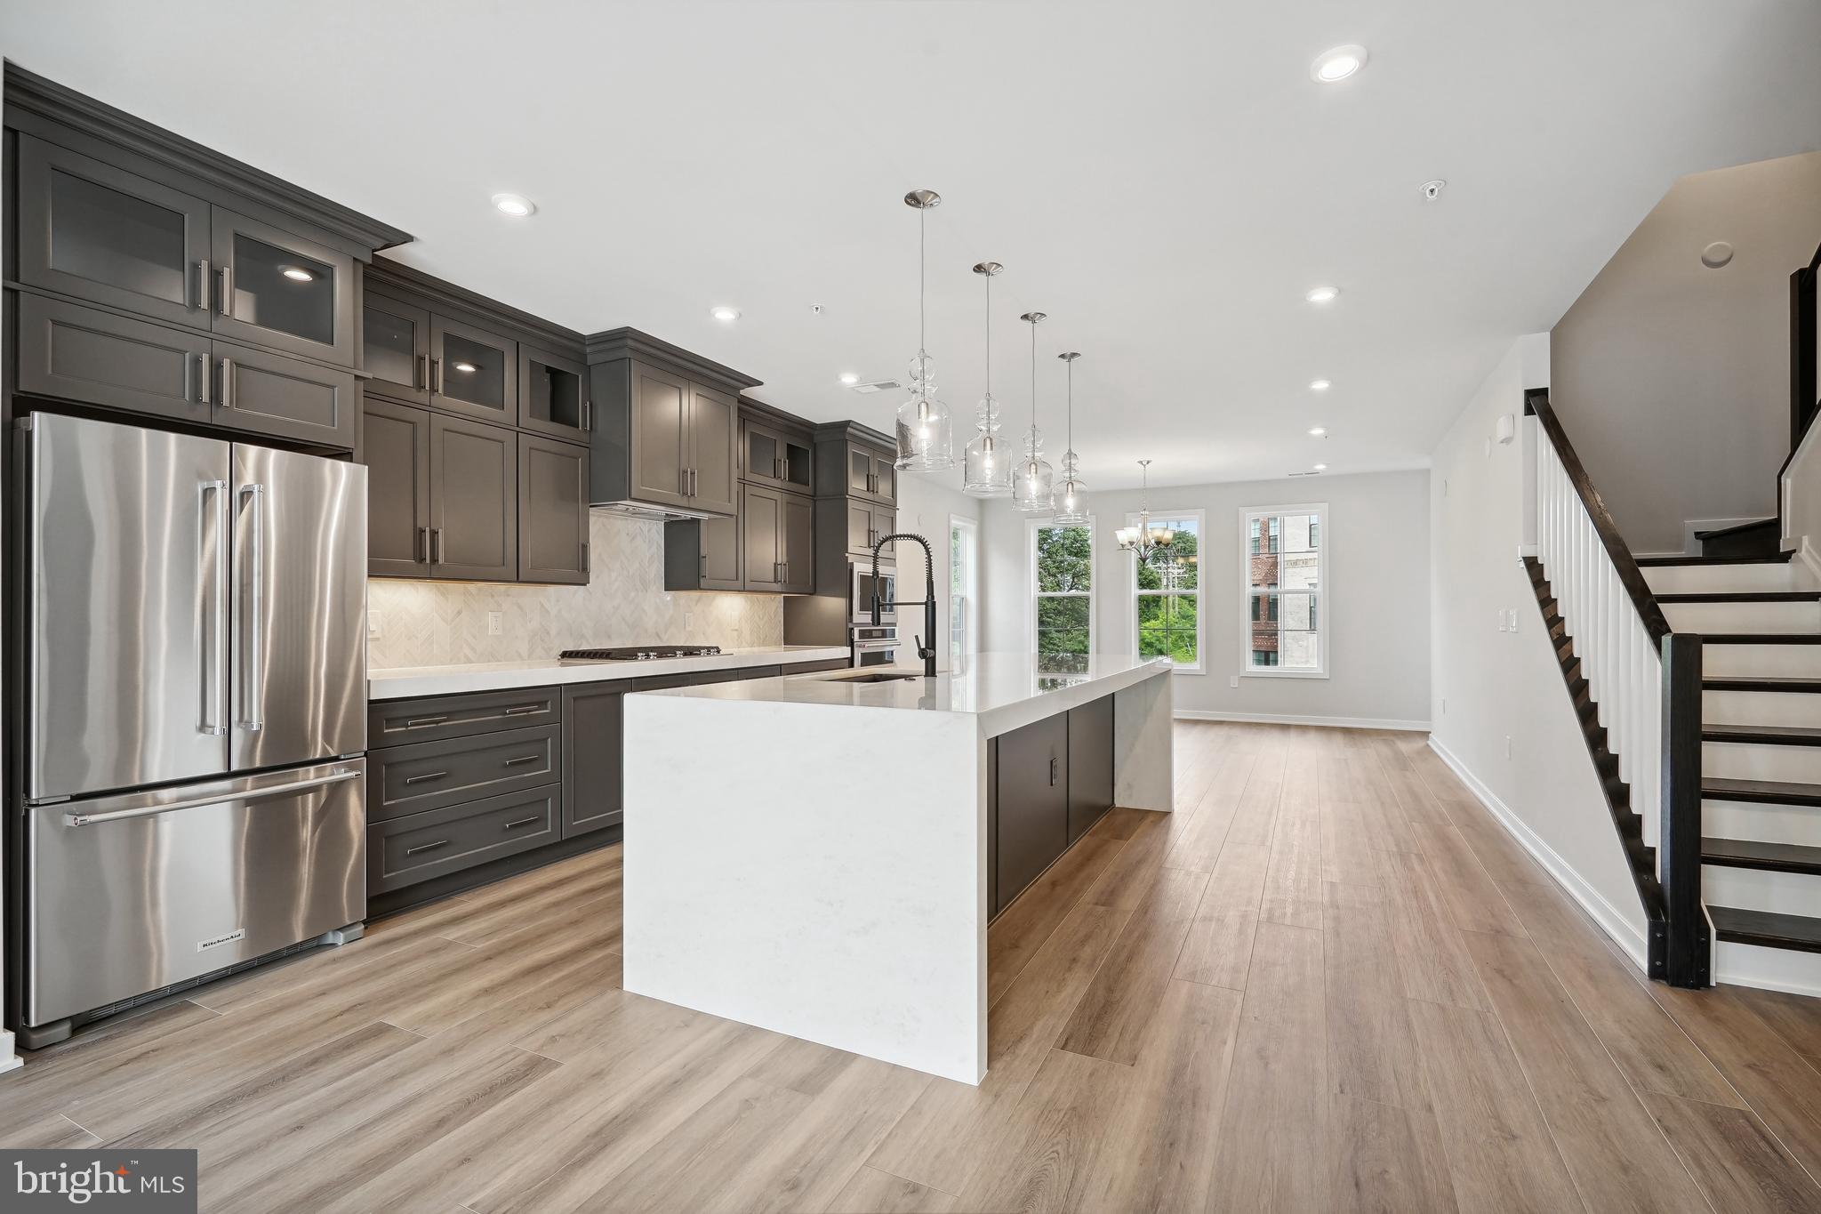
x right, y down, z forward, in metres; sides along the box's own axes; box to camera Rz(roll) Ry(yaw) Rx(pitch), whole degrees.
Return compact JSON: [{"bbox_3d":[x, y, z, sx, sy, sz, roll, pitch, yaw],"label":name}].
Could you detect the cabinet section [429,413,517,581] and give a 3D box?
[{"bbox_3d":[-2.212,-0.498,3.911,0.340,0.744,0.442,0,-1,26],"label":"cabinet section"}]

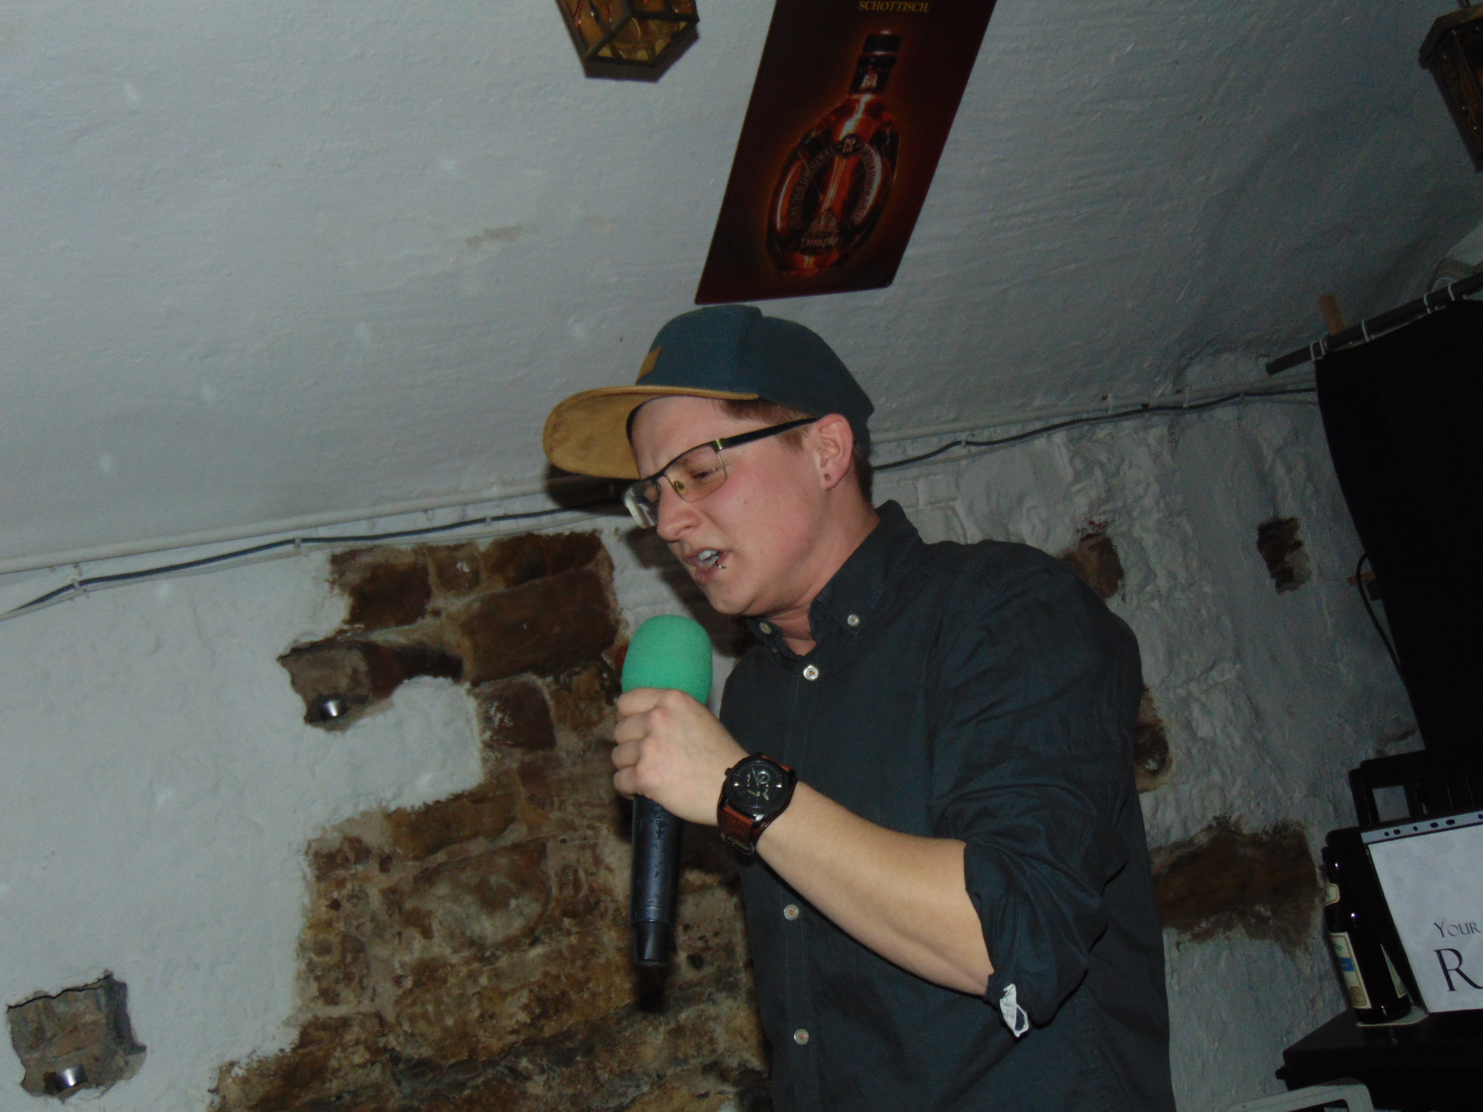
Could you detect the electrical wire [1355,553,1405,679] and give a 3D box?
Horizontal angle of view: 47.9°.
[{"bbox_3d":[1.025,0.099,2.680,0.055,0.215,0.030,-11,-6,-33],"label":"electrical wire"}]

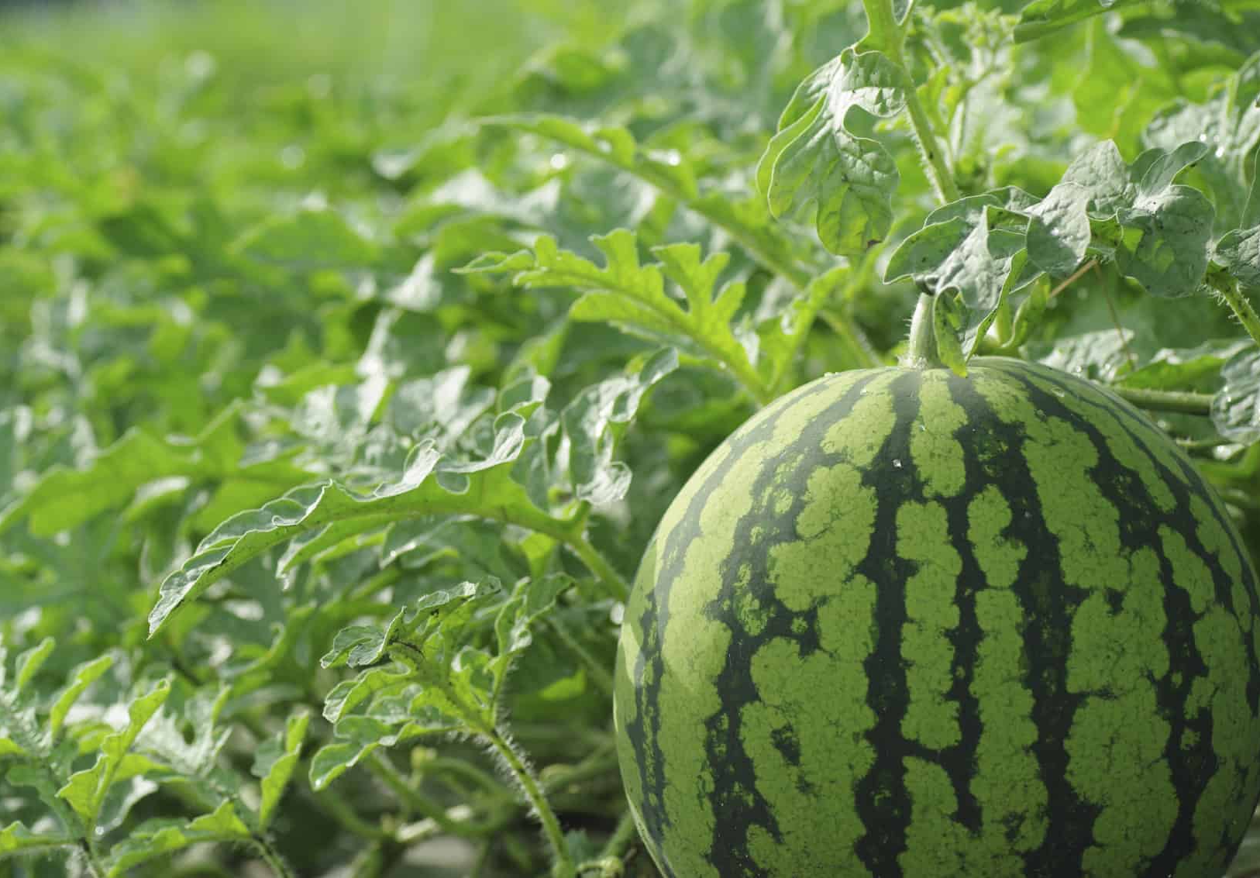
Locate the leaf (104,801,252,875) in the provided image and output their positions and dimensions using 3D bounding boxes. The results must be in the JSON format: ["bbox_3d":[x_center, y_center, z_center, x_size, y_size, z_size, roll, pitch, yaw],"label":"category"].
[{"bbox_3d":[-0.166,0.145,1.800,0.056,0.022,0.040,-11,8,-8],"label":"leaf"}]

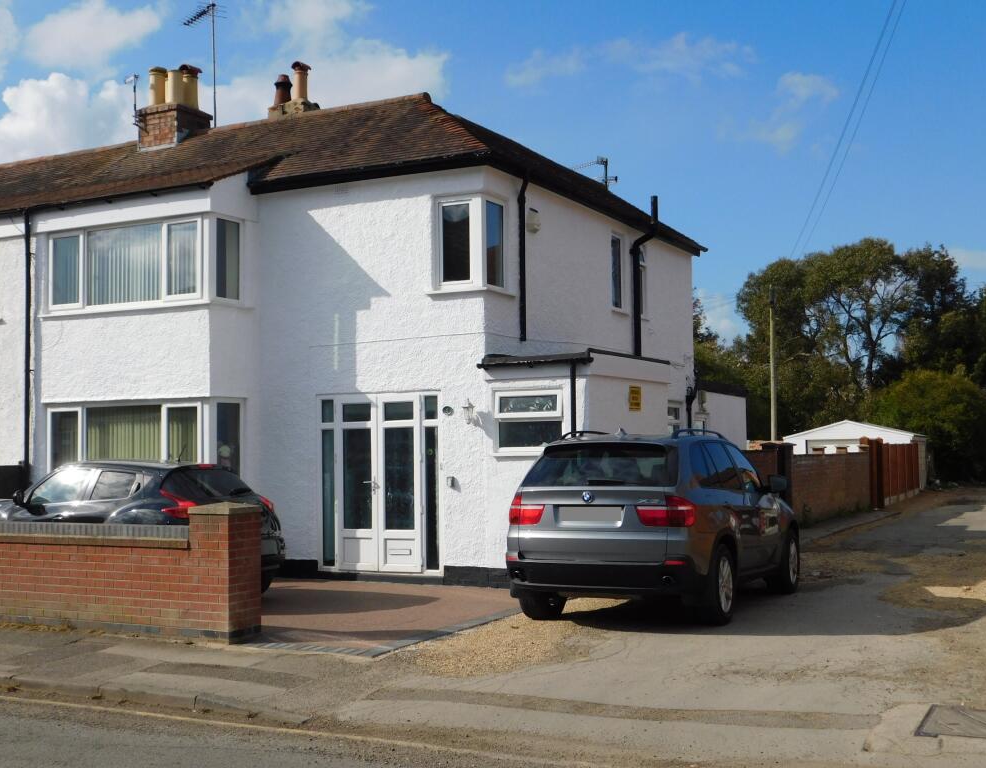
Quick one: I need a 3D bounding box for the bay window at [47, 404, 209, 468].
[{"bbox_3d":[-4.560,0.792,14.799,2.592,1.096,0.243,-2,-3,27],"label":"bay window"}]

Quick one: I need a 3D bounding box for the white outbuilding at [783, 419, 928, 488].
[{"bbox_3d":[13.943,2.743,45.265,4.500,2.660,5.400,-2,-3,25],"label":"white outbuilding"}]

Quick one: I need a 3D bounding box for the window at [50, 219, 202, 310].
[{"bbox_3d":[-4.590,-1.482,14.917,2.592,1.065,0.243,-2,-3,27],"label":"window"}]

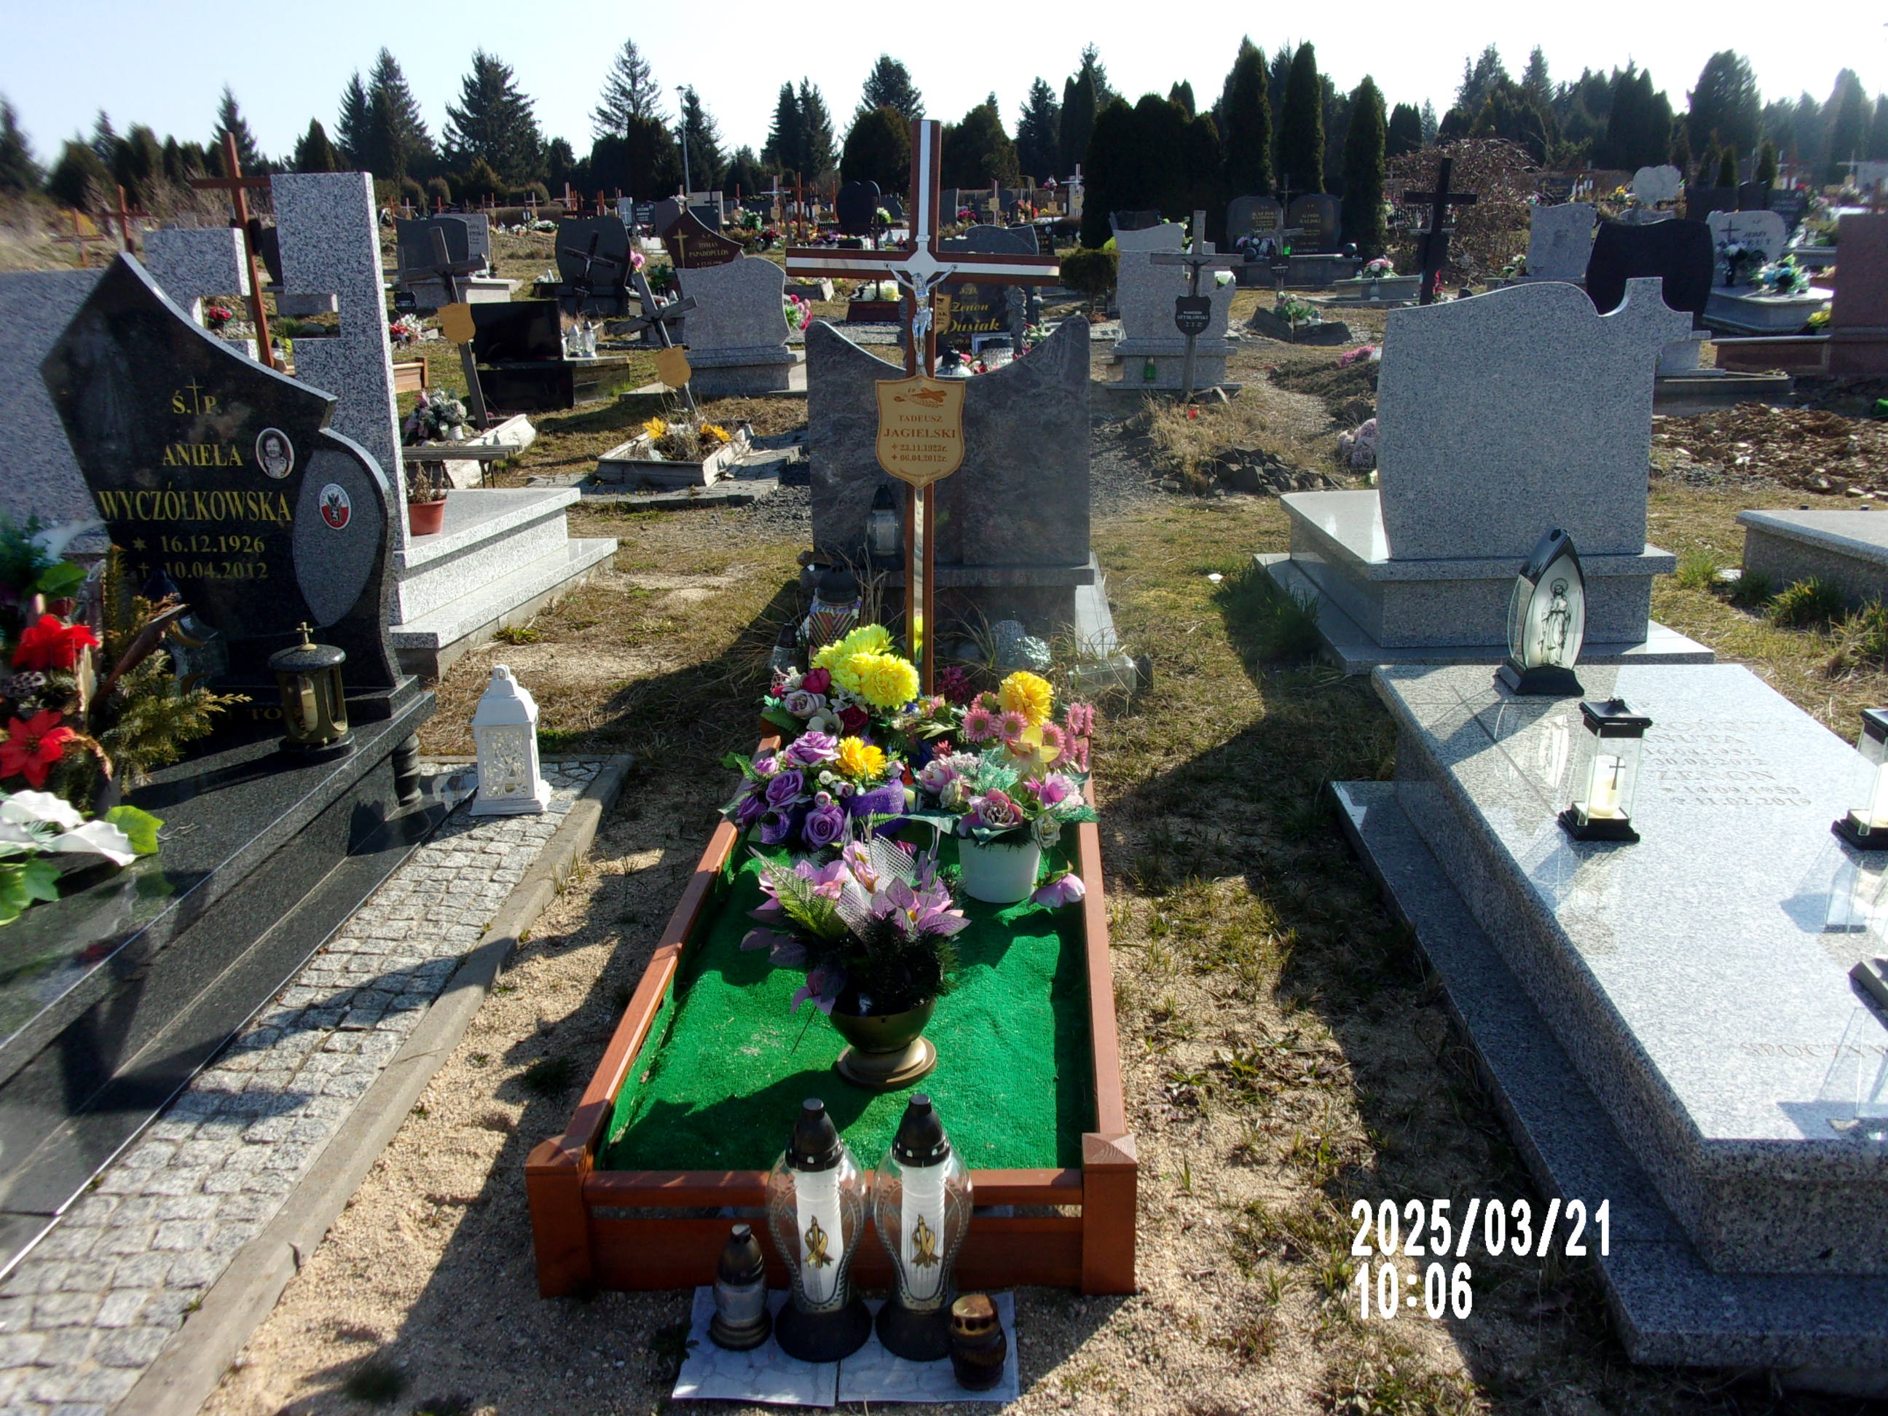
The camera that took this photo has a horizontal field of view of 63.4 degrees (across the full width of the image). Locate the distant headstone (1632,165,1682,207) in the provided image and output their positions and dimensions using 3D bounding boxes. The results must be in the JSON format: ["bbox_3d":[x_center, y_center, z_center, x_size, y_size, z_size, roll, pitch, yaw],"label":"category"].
[{"bbox_3d":[11.674,-8.535,25.000,0.845,0.642,0.100,-1,15,5],"label":"distant headstone"}]

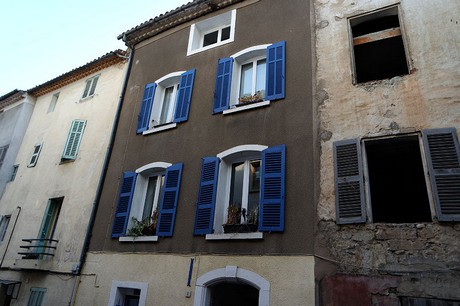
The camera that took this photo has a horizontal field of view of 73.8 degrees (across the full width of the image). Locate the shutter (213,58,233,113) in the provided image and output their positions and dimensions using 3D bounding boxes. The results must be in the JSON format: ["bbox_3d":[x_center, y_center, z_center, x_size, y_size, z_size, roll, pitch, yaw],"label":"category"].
[{"bbox_3d":[-0.151,-1.611,7.202,0.396,1.501,0.045,-7,-25,26],"label":"shutter"}]

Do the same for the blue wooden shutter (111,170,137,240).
[{"bbox_3d":[-2.483,1.181,7.227,0.418,1.537,0.045,-7,-25,26],"label":"blue wooden shutter"}]

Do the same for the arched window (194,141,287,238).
[{"bbox_3d":[0.249,0.723,6.150,1.843,1.807,0.380,-7,-25,26],"label":"arched window"}]

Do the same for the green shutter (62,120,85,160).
[{"bbox_3d":[-4.660,-0.435,9.171,0.377,1.260,0.045,5,-22,-3],"label":"green shutter"}]

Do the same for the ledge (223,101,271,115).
[{"bbox_3d":[0.382,-0.944,6.697,1.095,0.095,0.180,-7,-25,26],"label":"ledge"}]

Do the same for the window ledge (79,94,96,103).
[{"bbox_3d":[-4.611,-1.743,9.911,0.740,0.110,0.150,-9,-26,29],"label":"window ledge"}]

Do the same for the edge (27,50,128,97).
[{"bbox_3d":[-5.399,-2.687,10.645,5.350,0.290,0.340,-9,-26,29],"label":"edge"}]

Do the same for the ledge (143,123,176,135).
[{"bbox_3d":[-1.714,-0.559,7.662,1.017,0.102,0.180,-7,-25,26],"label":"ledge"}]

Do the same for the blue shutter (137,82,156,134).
[{"bbox_3d":[-2.210,-1.216,8.143,0.372,1.484,0.045,-7,-25,26],"label":"blue shutter"}]

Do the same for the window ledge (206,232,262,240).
[{"bbox_3d":[0.099,1.574,5.732,1.170,0.101,0.180,-7,-25,26],"label":"window ledge"}]

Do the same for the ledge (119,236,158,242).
[{"bbox_3d":[-1.949,1.894,6.700,1.081,0.097,0.180,-7,-25,26],"label":"ledge"}]

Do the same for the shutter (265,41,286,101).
[{"bbox_3d":[0.993,-1.797,6.664,0.414,1.472,0.045,-7,-25,26],"label":"shutter"}]

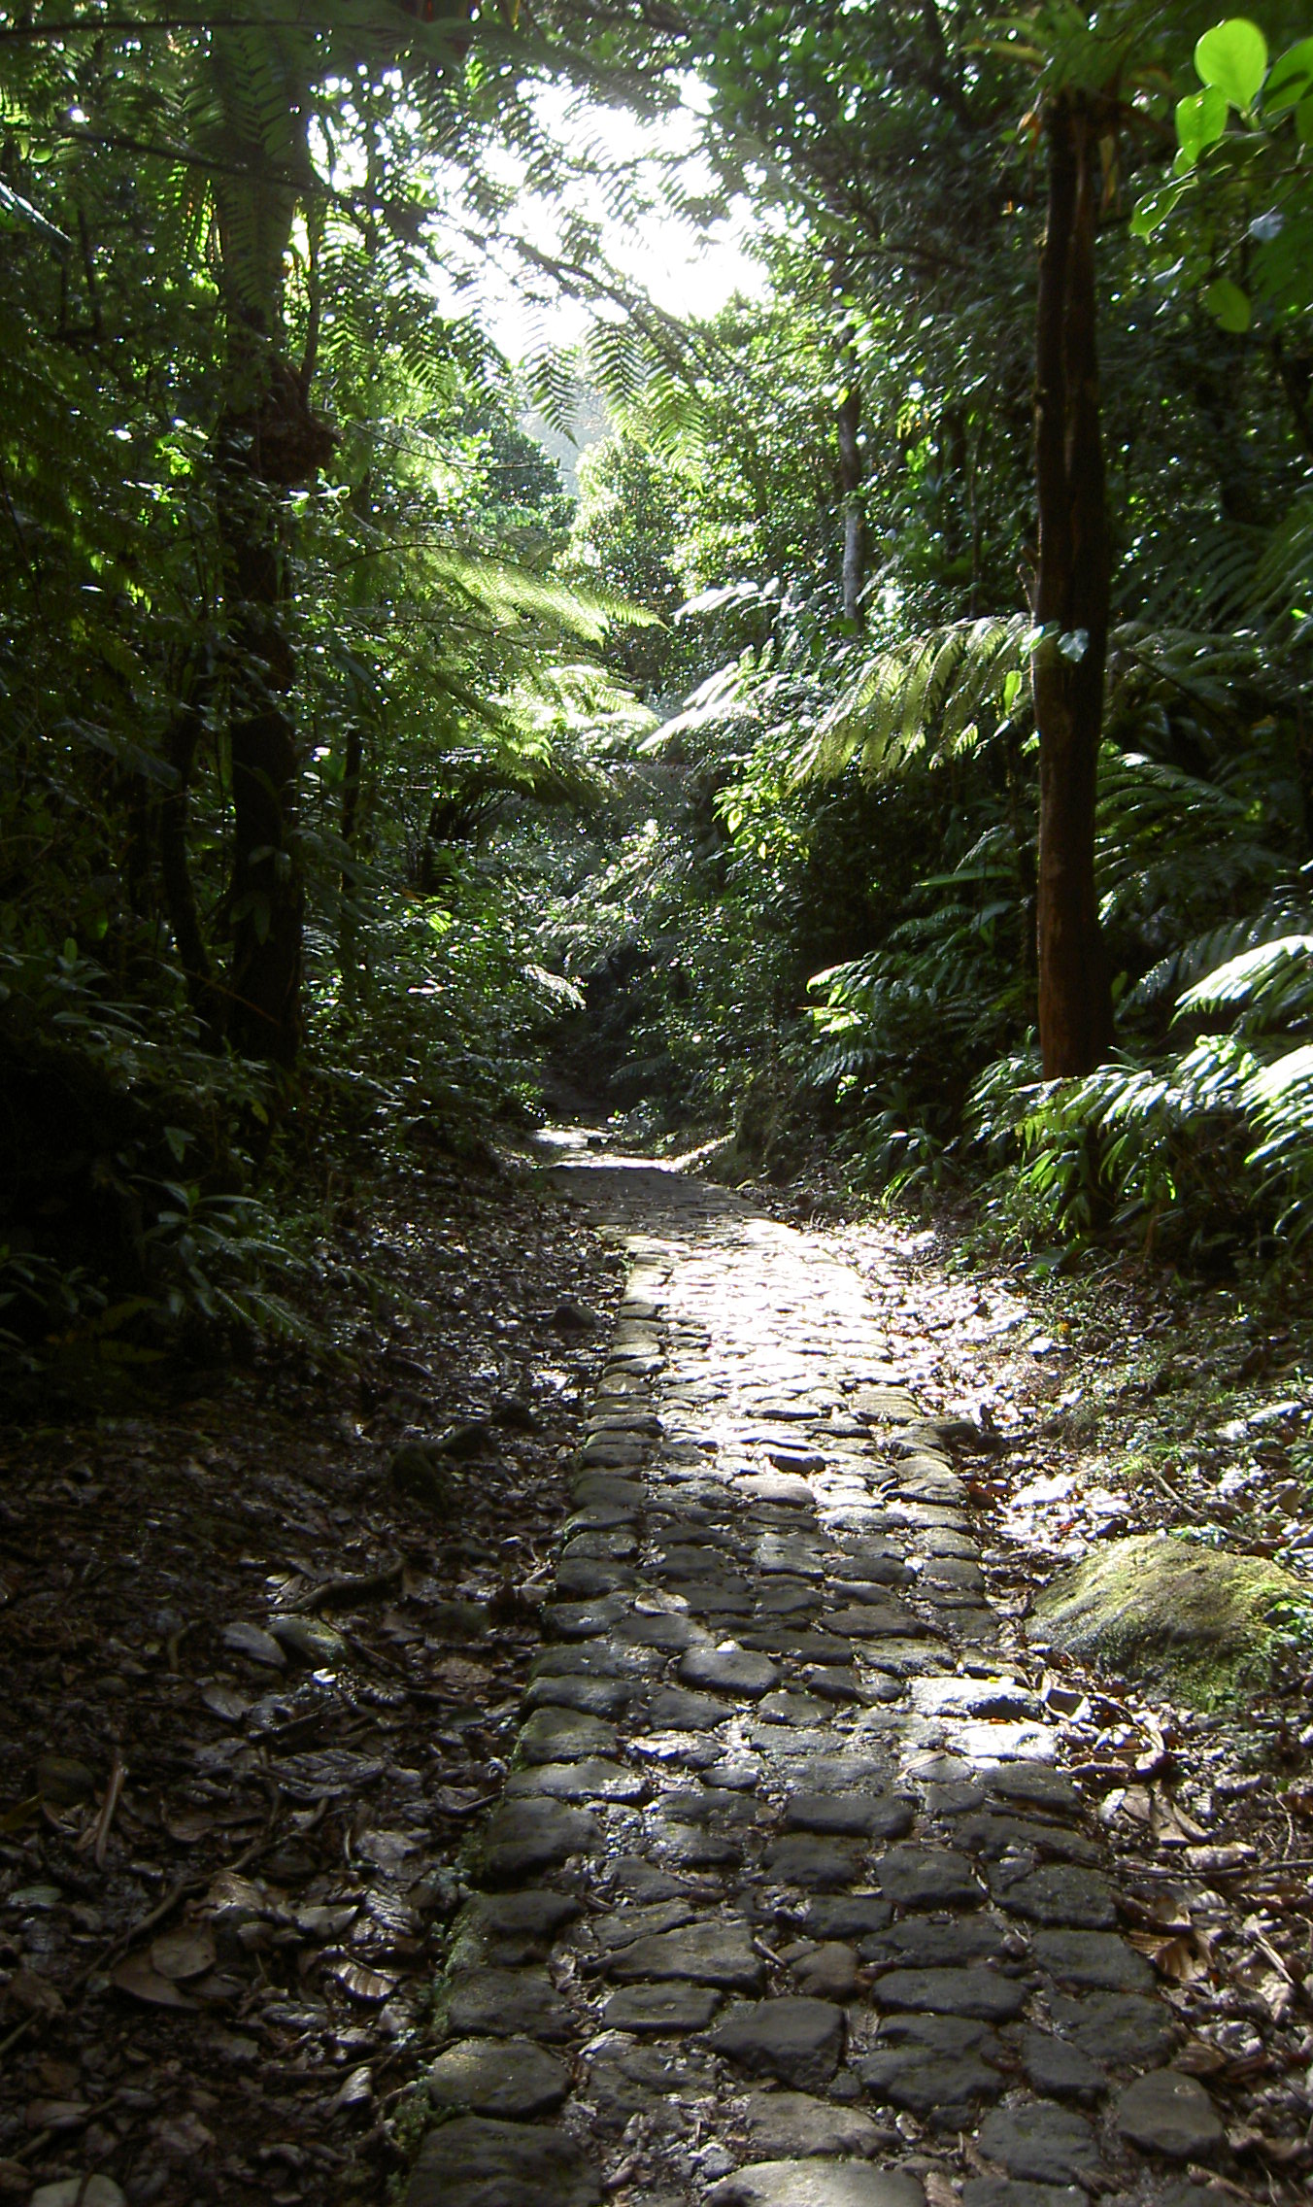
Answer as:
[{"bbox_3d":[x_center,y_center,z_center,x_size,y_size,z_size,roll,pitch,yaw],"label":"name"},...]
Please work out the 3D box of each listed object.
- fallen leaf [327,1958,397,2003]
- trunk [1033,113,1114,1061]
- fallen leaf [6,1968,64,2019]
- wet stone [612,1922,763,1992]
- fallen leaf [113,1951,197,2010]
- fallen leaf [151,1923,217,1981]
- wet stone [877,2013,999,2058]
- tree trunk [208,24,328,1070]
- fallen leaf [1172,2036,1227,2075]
[{"bbox_3d":[-0.430,1.282,3.170,0.110,0.040,0.075,16,27,36],"label":"fallen leaf"},{"bbox_3d":[1.614,-1.801,8.400,0.280,4.200,0.280,0,5,0],"label":"trunk"},{"bbox_3d":[-0.895,1.284,3.126,0.065,0.025,0.120,-3,5,-35],"label":"fallen leaf"},{"bbox_3d":[0.040,1.212,3.080,0.210,0.070,0.140,-1,6,-6],"label":"wet stone"},{"bbox_3d":[-0.742,1.294,3.200,0.150,0.030,0.090,11,16,42],"label":"fallen leaf"},{"bbox_3d":[-0.707,1.267,3.240,0.090,0.030,0.120,8,18,26],"label":"fallen leaf"},{"bbox_3d":[0.377,1.258,2.911,0.155,0.050,0.095,0,5,0],"label":"wet stone"},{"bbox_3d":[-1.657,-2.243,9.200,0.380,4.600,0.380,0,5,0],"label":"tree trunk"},{"bbox_3d":[0.723,1.266,2.881,0.075,0.025,0.075,1,5,14],"label":"fallen leaf"}]

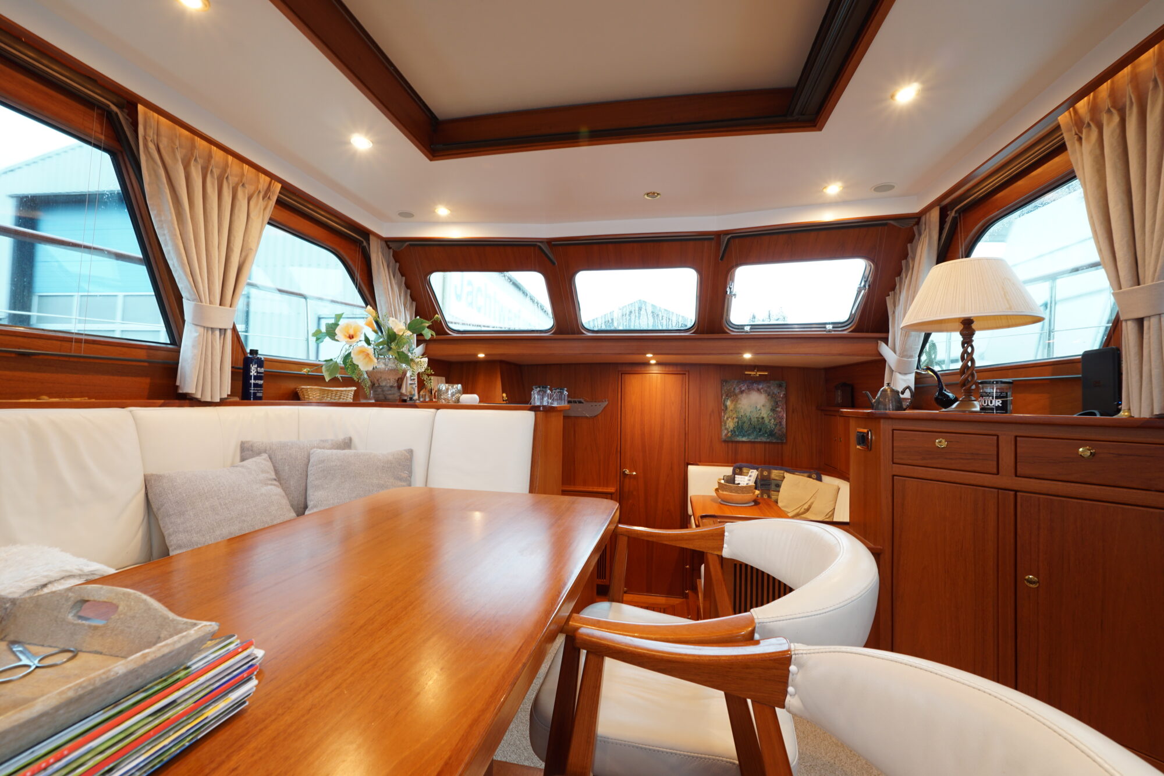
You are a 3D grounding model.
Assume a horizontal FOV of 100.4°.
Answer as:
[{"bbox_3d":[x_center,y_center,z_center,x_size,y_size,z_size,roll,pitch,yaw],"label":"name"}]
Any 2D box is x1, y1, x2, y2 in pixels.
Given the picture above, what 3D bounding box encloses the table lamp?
[{"bbox_3d":[1.330,-0.172,1.672,0.380,0.515,0.380,1,-1,10],"label":"table lamp"}]

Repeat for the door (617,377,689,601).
[{"bbox_3d":[0.569,0.759,3.881,0.530,1.769,0.040,1,-1,10],"label":"door"}]

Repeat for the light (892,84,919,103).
[{"bbox_3d":[1.069,-0.973,1.601,0.080,0.020,0.080,1,-1,10],"label":"light"}]

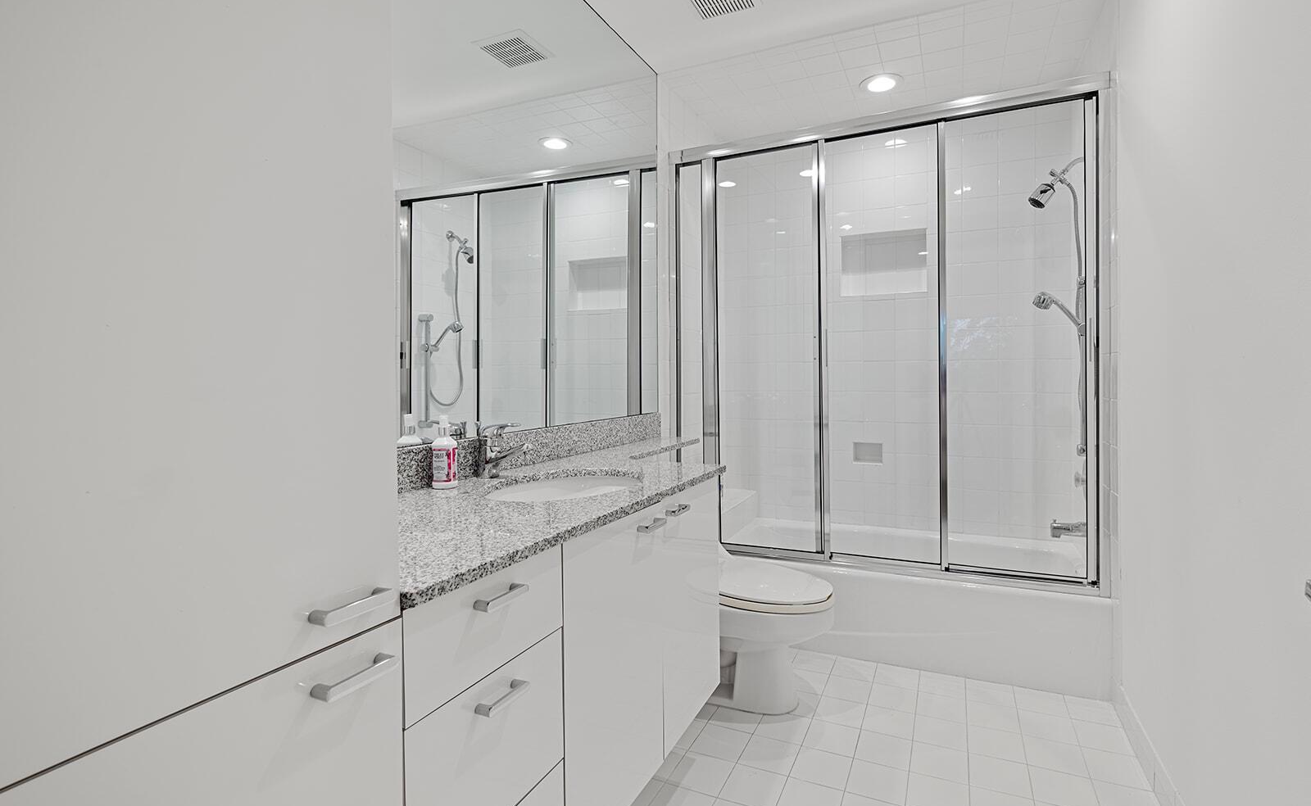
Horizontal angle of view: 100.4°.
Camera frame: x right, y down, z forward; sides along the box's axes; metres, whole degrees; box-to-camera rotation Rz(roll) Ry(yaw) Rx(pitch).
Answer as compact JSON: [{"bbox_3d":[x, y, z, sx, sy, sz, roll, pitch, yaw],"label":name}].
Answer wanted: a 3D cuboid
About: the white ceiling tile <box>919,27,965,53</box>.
[{"bbox_3d":[1.165,-1.470,2.215,0.156,0.010,0.156,0,2,27],"label":"white ceiling tile"}]

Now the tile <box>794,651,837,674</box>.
[{"bbox_3d":[0.666,1.093,2.299,0.156,0.010,0.156,0,2,27],"label":"tile"}]

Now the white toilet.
[{"bbox_3d":[0.306,0.797,2.193,0.740,0.600,0.385,0,2,27],"label":"white toilet"}]

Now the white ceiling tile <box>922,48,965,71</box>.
[{"bbox_3d":[1.216,-1.450,2.308,0.156,0.010,0.156,0,2,27],"label":"white ceiling tile"}]

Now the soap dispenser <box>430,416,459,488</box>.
[{"bbox_3d":[-0.542,0.126,1.404,0.065,0.187,0.058,-1,2,-3],"label":"soap dispenser"}]

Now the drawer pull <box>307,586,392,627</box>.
[{"bbox_3d":[-0.348,0.235,0.629,0.031,0.017,0.088,0,2,27],"label":"drawer pull"}]

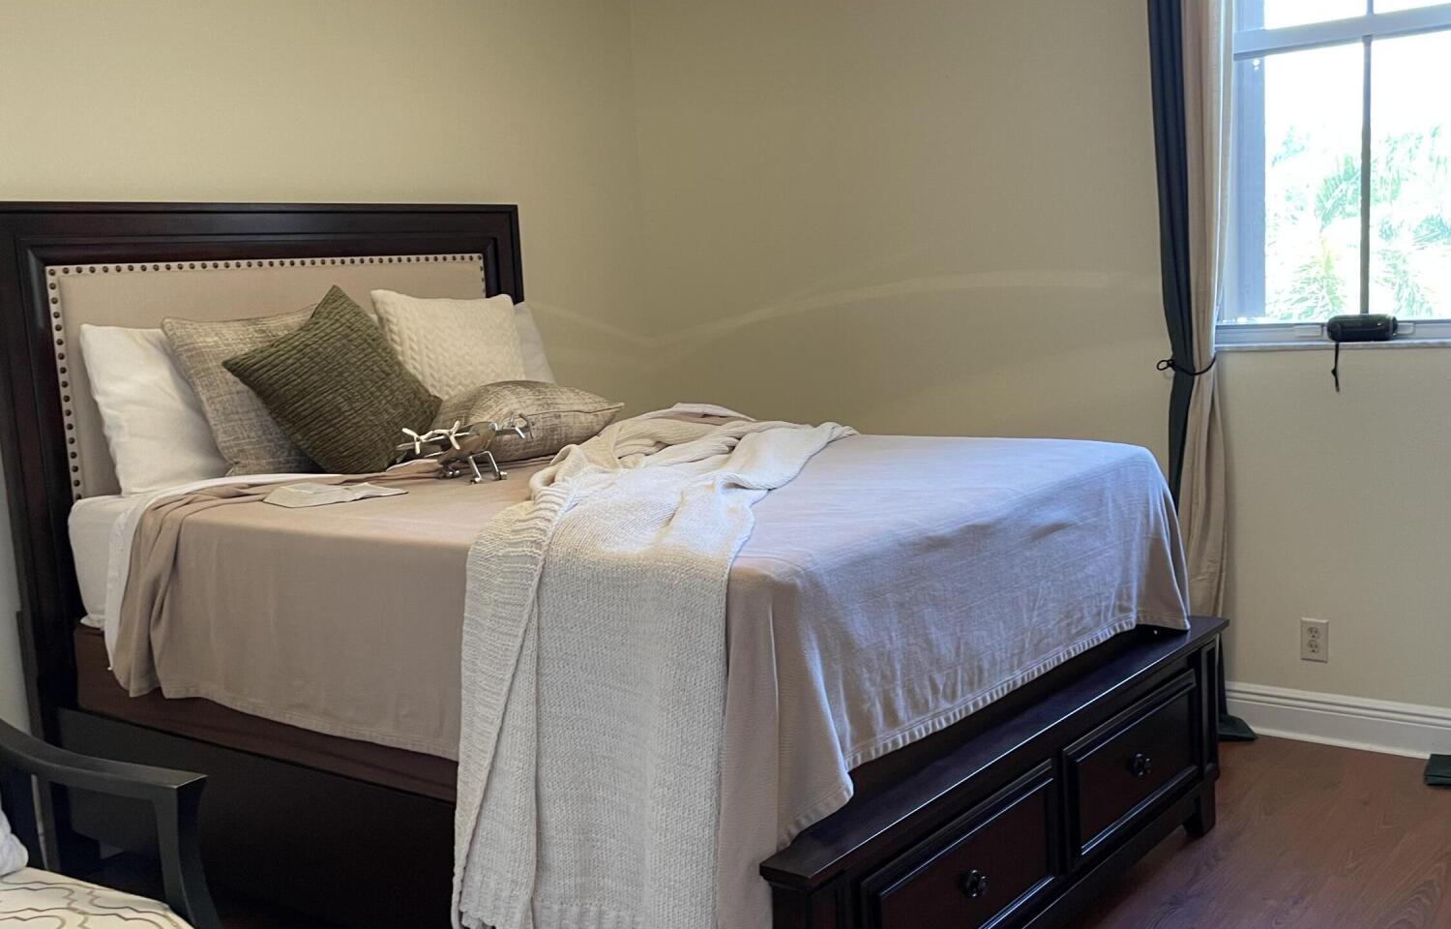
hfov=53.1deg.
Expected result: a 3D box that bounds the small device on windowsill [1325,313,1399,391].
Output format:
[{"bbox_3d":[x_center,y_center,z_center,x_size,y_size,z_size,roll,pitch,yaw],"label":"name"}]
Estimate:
[{"bbox_3d":[1.652,-0.289,3.767,0.167,0.193,0.074,3,10,38],"label":"small device on windowsill"}]

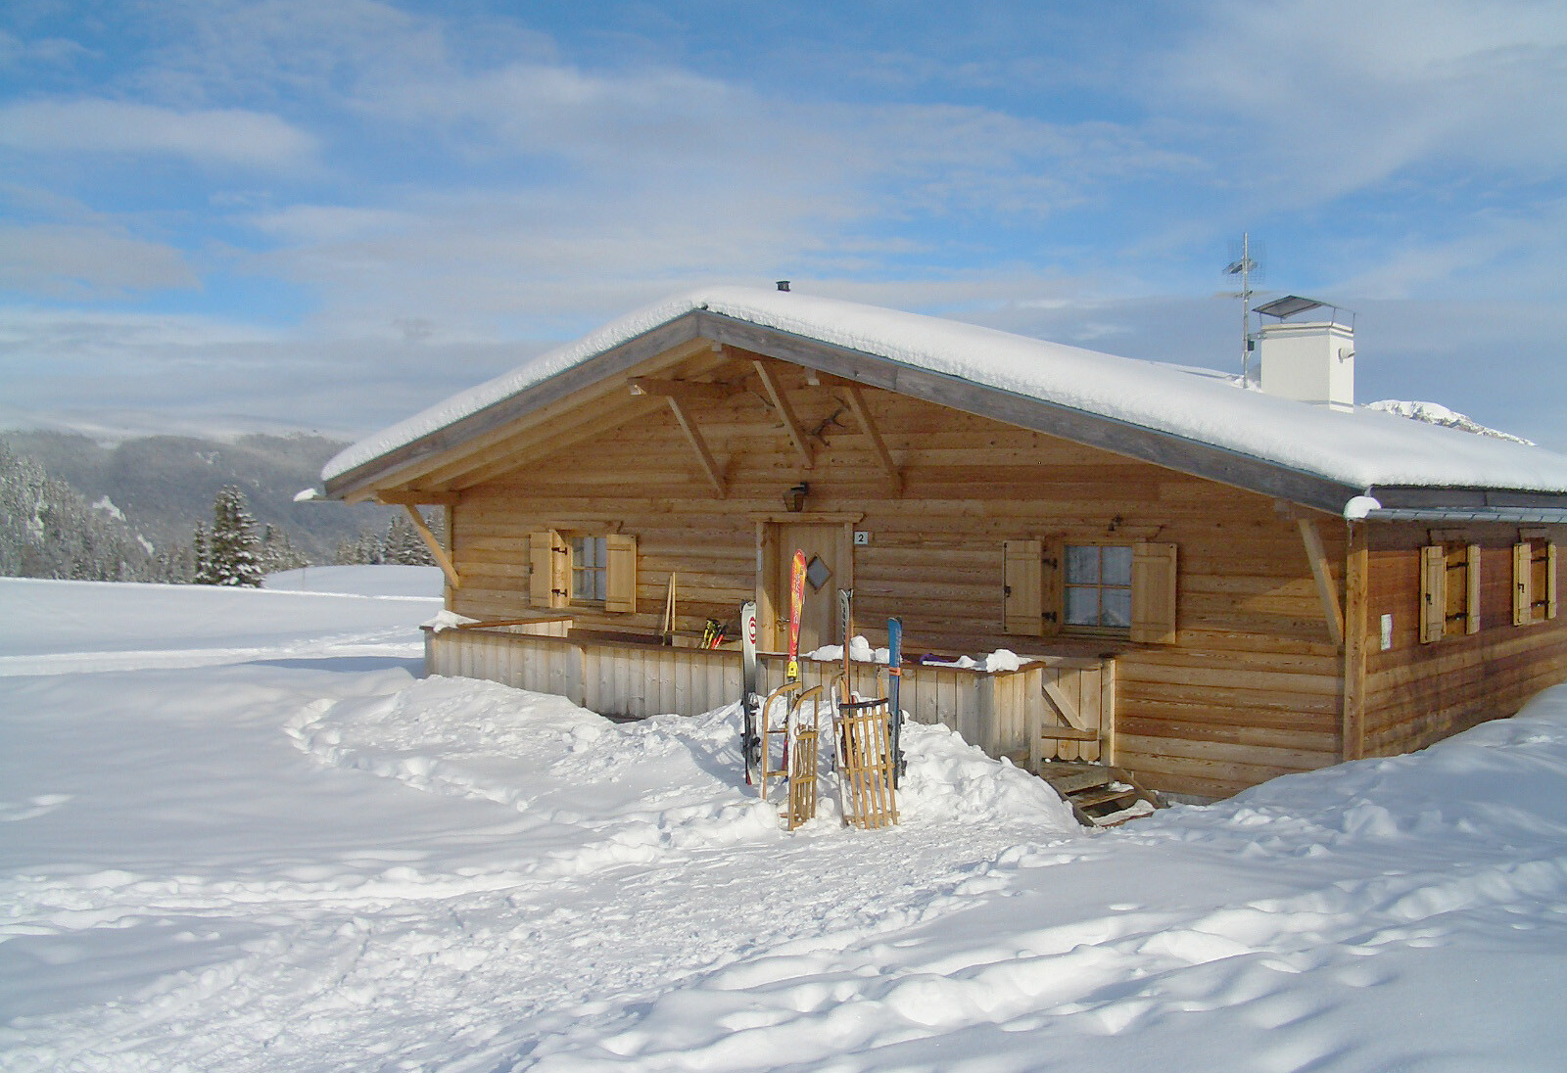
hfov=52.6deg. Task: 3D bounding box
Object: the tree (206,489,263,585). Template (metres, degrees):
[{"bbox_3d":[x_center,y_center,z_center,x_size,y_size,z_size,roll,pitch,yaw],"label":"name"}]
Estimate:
[{"bbox_3d":[-32.885,0.110,95.000,3.500,6.200,3.500,0,1,0],"label":"tree"}]

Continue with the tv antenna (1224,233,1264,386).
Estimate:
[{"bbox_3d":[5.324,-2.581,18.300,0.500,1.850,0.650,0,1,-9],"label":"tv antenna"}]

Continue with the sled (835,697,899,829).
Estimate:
[{"bbox_3d":[0.561,1.445,10.750,0.350,1.050,0.230,-5,-3,-16],"label":"sled"}]

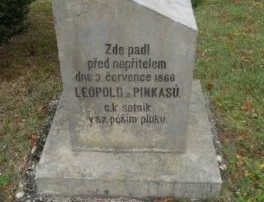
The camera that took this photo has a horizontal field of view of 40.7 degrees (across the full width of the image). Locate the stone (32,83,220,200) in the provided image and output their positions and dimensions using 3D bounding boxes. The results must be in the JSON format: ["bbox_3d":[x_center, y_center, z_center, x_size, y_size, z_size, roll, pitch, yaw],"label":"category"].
[{"bbox_3d":[-0.005,0.170,2.161,0.930,0.136,0.918,1,37,1],"label":"stone"}]

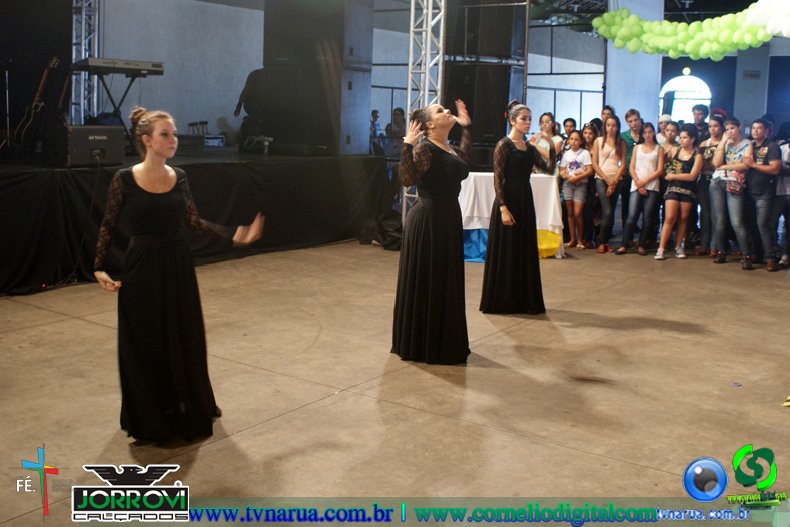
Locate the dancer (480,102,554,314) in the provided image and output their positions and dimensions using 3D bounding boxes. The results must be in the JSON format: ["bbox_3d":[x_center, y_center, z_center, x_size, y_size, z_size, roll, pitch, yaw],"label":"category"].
[{"bbox_3d":[1.030,-0.457,7.151,0.570,1.720,0.460,-5,12,-35],"label":"dancer"}]

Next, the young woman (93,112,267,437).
[{"bbox_3d":[-1.076,0.033,4.225,0.780,1.600,0.520,-4,11,-30],"label":"young woman"}]

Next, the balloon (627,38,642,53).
[{"bbox_3d":[3.274,-2.980,11.700,0.210,0.210,0.210,2,10,0],"label":"balloon"}]

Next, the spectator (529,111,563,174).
[{"bbox_3d":[1.921,-1.142,11.236,0.460,1.630,0.360,4,10,11],"label":"spectator"}]

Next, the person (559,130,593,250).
[{"bbox_3d":[2.243,-0.921,10.606,0.410,1.439,0.320,4,11,14],"label":"person"}]

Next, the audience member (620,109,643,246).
[{"bbox_3d":[3.090,-1.097,11.168,0.500,1.780,0.340,5,10,19],"label":"audience member"}]

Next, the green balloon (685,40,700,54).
[{"bbox_3d":[4.171,-3.028,12.000,0.200,0.215,0.200,2,10,0],"label":"green balloon"}]

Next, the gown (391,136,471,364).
[{"bbox_3d":[0.251,-0.118,5.638,0.520,1.450,0.540,8,11,32],"label":"gown"}]

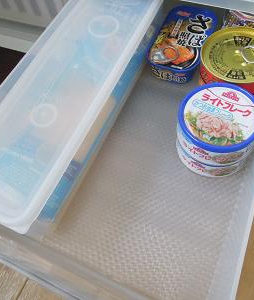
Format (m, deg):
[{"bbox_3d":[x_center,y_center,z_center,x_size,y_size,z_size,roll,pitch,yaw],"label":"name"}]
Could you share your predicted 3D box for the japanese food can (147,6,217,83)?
[{"bbox_3d":[0.070,-0.135,0.356,0.064,0.029,0.107,19,69,18],"label":"japanese food can"}]

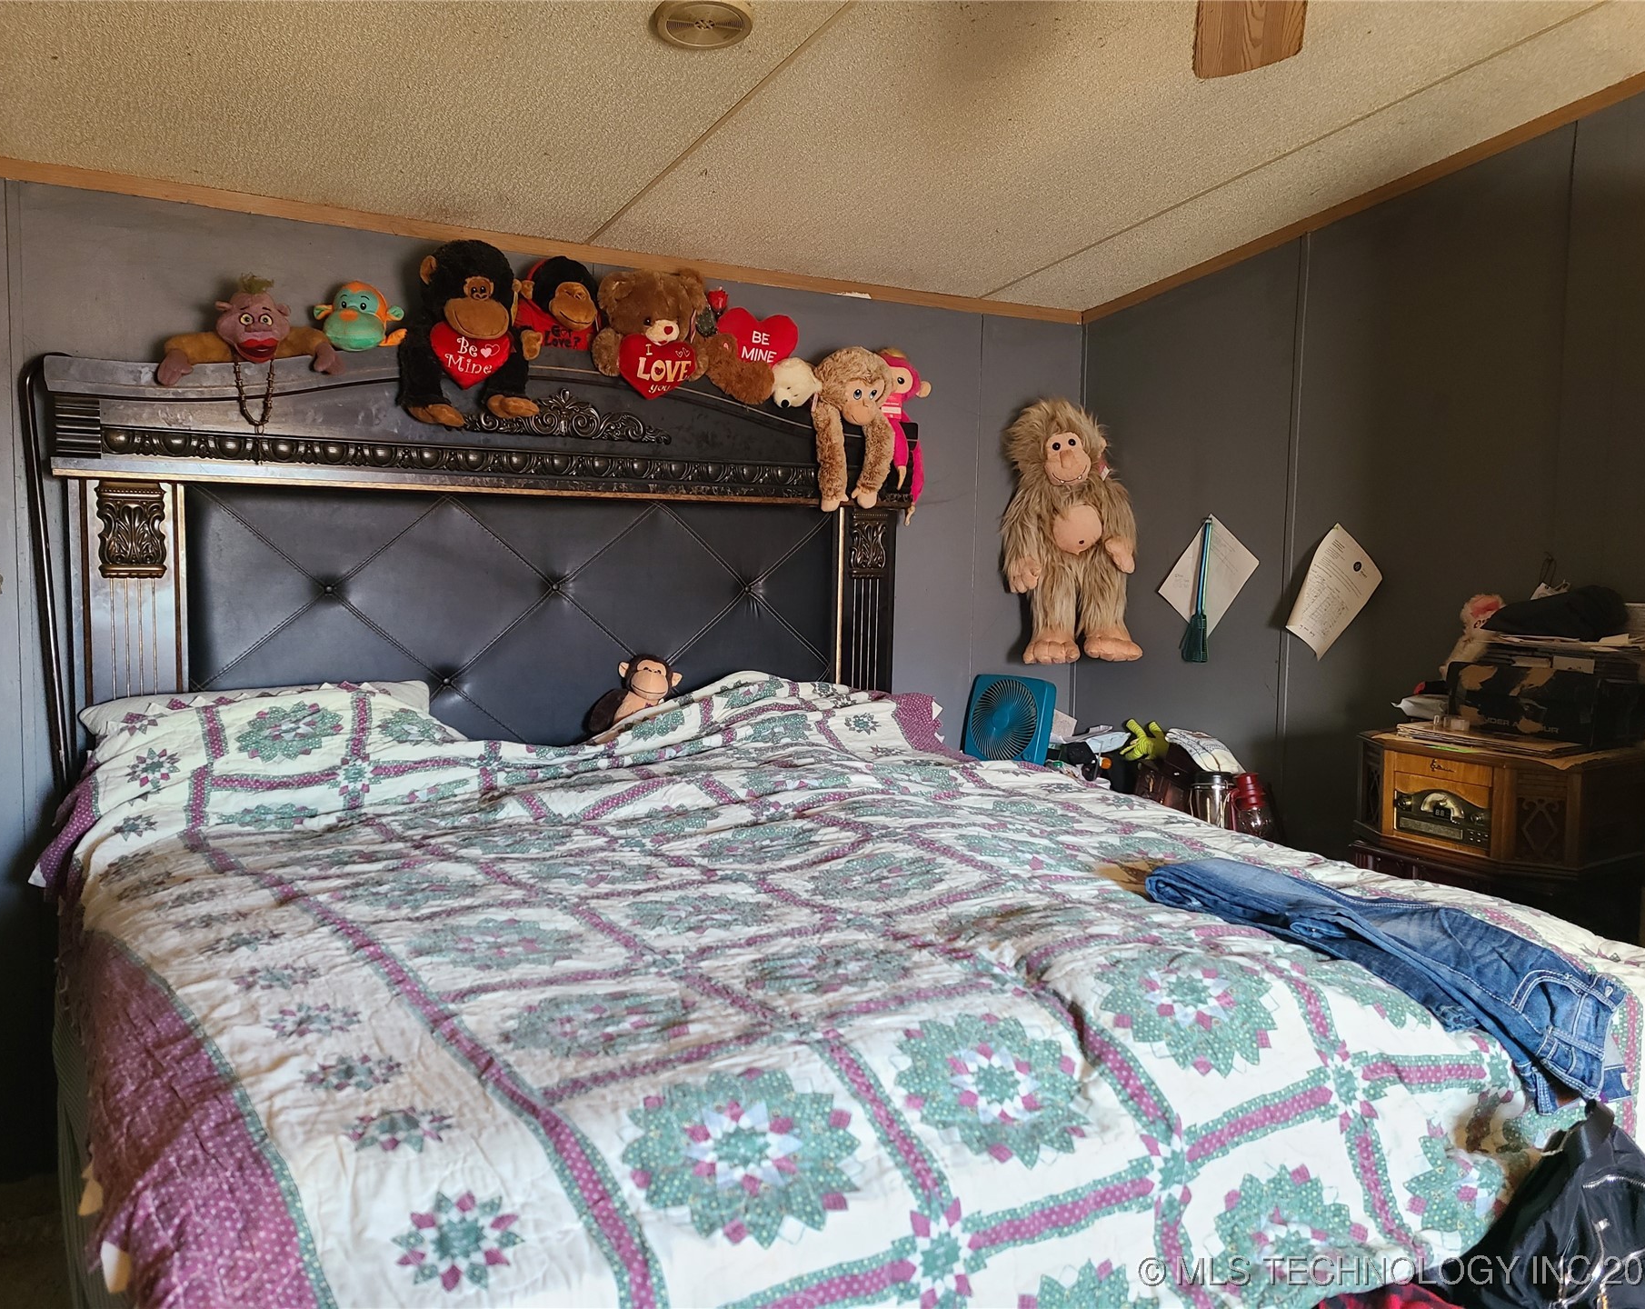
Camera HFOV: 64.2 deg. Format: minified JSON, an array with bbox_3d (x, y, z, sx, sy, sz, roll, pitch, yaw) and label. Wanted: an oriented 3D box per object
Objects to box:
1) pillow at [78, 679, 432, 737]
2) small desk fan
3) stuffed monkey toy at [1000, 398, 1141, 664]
[{"bbox_3d":[-1.075,0.225,2.598,0.680,0.160,0.430,-2,26,-31],"label":"pillow"},{"bbox_3d":[0.529,0.189,3.700,0.250,0.262,0.080,5,-5,43],"label":"small desk fan"},{"bbox_3d":[0.727,-0.363,3.860,0.390,0.760,0.220,1,4,-1],"label":"stuffed monkey toy"}]

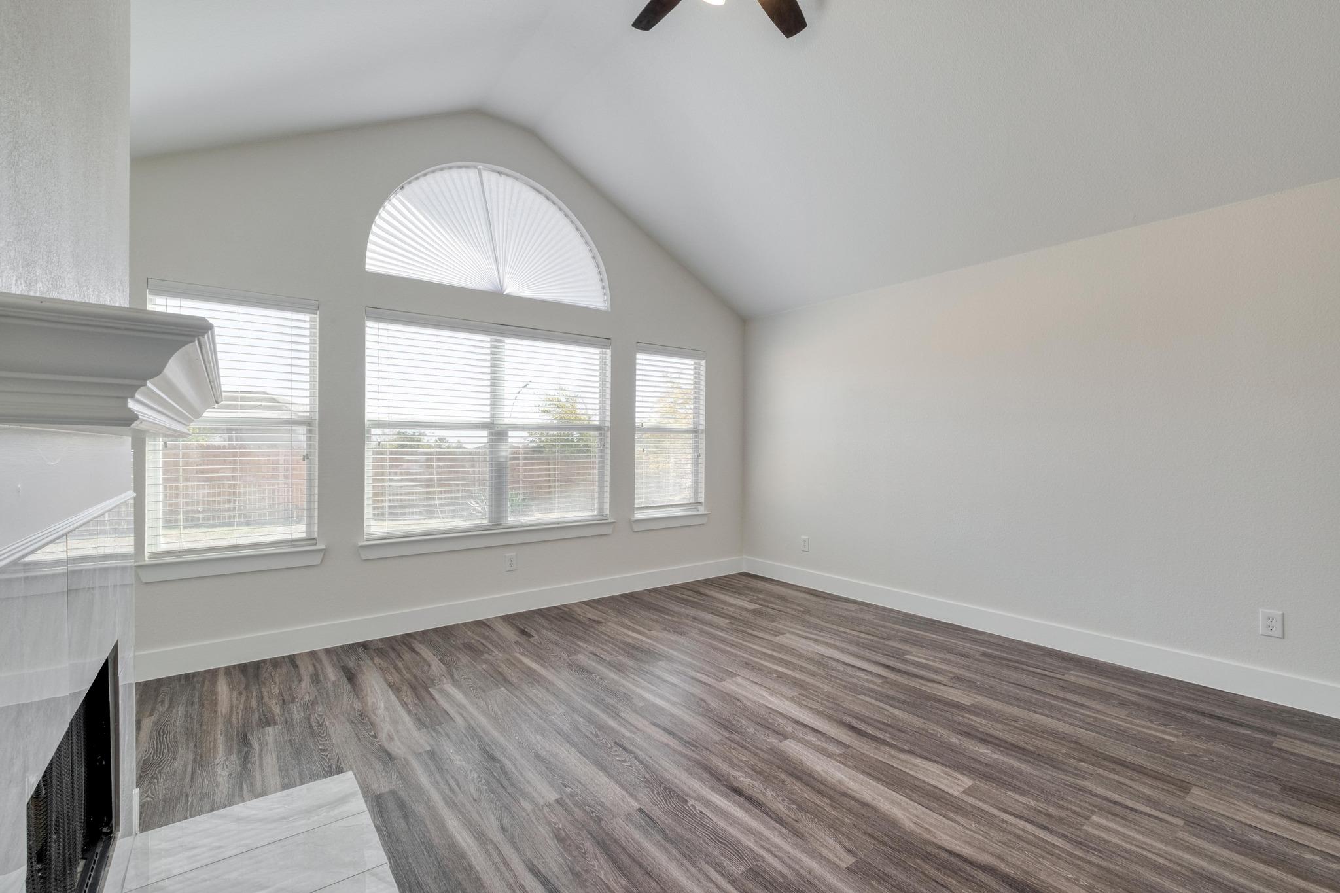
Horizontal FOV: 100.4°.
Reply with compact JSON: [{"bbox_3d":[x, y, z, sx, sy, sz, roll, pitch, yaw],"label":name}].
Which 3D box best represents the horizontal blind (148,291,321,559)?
[{"bbox_3d":[-2.478,-0.142,3.209,0.765,1.479,0.090,0,0,-37],"label":"horizontal blind"}]

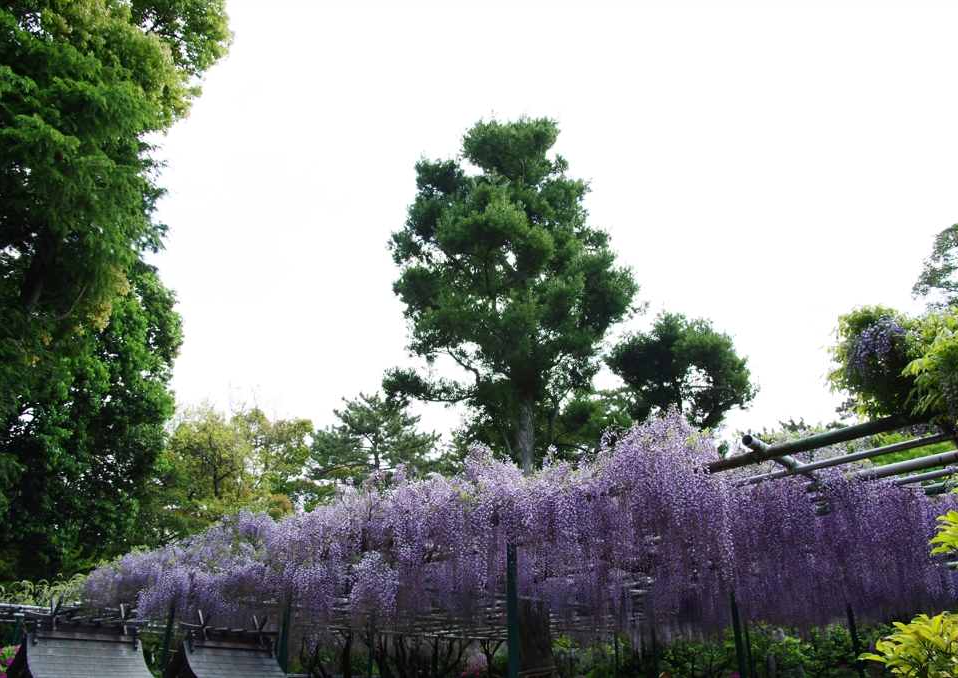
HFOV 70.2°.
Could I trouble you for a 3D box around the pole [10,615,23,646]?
[{"bbox_3d":[-8.600,6.292,12.171,0.090,2.600,0.090,0,-27,0],"label":"pole"}]

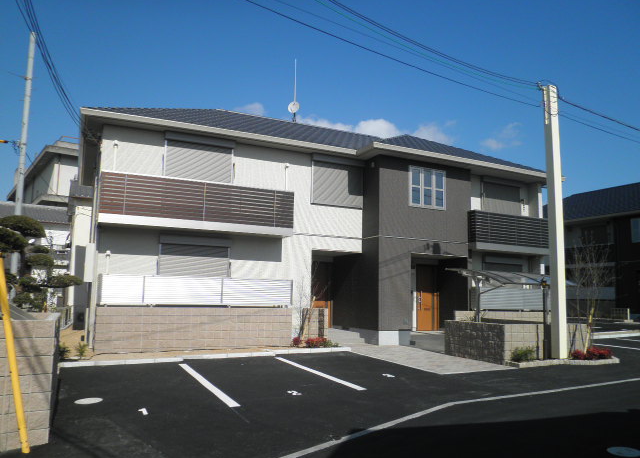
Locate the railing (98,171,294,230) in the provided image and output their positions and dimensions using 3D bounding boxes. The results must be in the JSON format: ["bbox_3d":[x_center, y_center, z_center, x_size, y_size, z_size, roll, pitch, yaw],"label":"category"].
[{"bbox_3d":[-3.017,-0.712,12.696,5.050,1.060,0.100,5,-8,-26],"label":"railing"}]

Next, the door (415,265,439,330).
[{"bbox_3d":[3.850,2.471,17.223,0.970,2.330,0.080,5,-8,-26],"label":"door"}]

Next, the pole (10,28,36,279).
[{"bbox_3d":[-10.184,-1.771,16.414,0.260,10.420,0.260,4,-7,-26],"label":"pole"}]

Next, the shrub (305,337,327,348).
[{"bbox_3d":[-0.108,3.021,12.795,0.460,0.230,0.360,5,-8,-26],"label":"shrub"}]

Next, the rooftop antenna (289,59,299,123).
[{"bbox_3d":[-1.044,-5.684,19.725,0.470,2.693,0.450,-1,-7,15],"label":"rooftop antenna"}]

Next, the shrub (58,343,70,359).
[{"bbox_3d":[-5.631,2.689,10.552,0.310,0.340,0.310,5,-8,-26],"label":"shrub"}]

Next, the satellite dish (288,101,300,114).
[{"bbox_3d":[-1.021,-4.826,19.095,0.460,0.470,0.300,0,-7,12],"label":"satellite dish"}]

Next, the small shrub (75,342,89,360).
[{"bbox_3d":[-5.298,2.697,10.679,0.270,0.360,0.270,5,-8,-26],"label":"small shrub"}]

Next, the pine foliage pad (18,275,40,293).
[{"bbox_3d":[-7.247,1.385,12.000,0.480,0.420,0.460,4,-8,-24],"label":"pine foliage pad"}]

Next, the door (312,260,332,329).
[{"bbox_3d":[-0.004,2.323,16.917,0.950,2.320,0.080,5,-8,-26],"label":"door"}]

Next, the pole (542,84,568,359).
[{"bbox_3d":[5.929,-0.267,12.132,0.260,6.930,0.240,5,-8,-26],"label":"pole"}]

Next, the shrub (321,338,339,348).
[{"bbox_3d":[0.268,3.203,13.567,0.440,0.280,0.380,5,-8,-26],"label":"shrub"}]

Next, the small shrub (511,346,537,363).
[{"bbox_3d":[4.670,2.882,11.036,0.400,0.360,0.360,5,-8,-26],"label":"small shrub"}]

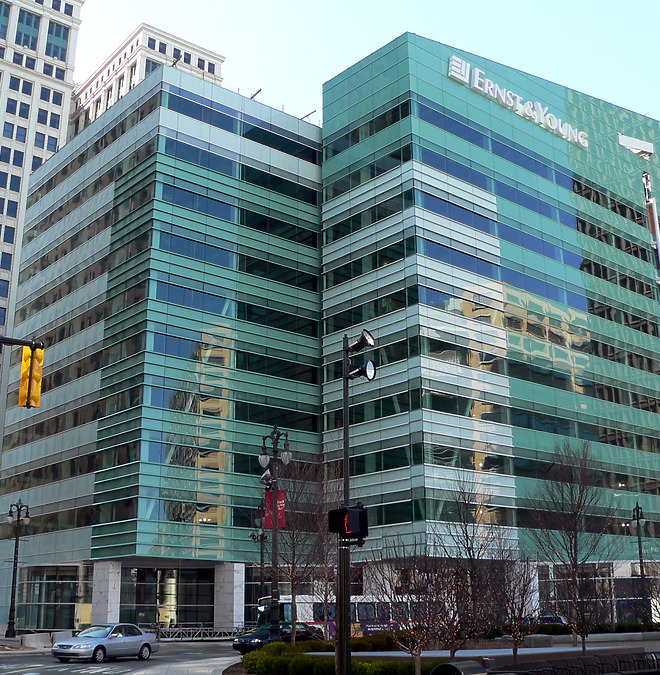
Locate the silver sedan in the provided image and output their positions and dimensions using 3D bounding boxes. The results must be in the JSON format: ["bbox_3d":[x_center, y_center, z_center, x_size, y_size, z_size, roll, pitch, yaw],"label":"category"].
[{"bbox_3d":[-8.549,11.687,35.971,1.790,1.445,4.800,-9,-19,25],"label":"silver sedan"}]

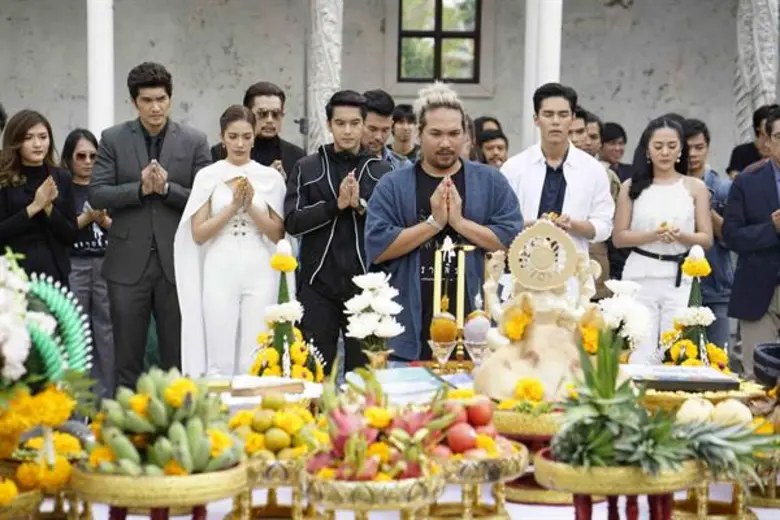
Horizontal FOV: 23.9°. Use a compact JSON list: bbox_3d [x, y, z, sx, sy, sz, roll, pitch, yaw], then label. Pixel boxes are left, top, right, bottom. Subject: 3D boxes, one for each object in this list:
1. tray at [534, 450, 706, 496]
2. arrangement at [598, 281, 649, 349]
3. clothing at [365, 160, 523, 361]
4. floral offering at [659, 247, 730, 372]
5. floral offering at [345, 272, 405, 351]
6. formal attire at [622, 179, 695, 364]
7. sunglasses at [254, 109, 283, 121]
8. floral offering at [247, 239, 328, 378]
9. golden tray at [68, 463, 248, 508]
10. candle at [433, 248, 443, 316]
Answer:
[{"bbox_3d":[0.513,0.463,4.100,0.385,0.060,0.385,0,5,0],"label":"tray"},{"bbox_3d":[0.653,0.152,5.150,0.150,0.195,0.150,0,5,0],"label":"arrangement"},{"bbox_3d":[0.196,0.057,6.750,0.580,0.830,0.400,0,5,0],"label":"clothing"},{"bbox_3d":[0.860,0.143,5.200,0.205,0.370,0.200,0,5,0],"label":"floral offering"},{"bbox_3d":[-0.044,0.145,5.200,0.175,0.220,0.170,0,5,0],"label":"floral offering"},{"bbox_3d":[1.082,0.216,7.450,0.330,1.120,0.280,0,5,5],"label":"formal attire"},{"bbox_3d":[-0.566,-0.683,8.650,0.145,0.050,0.140,-2,5,-20],"label":"sunglasses"},{"bbox_3d":[-0.287,0.144,5.150,0.220,0.390,0.210,0,5,0],"label":"floral offering"},{"bbox_3d":[-0.500,0.470,3.980,0.390,0.065,0.390,0,5,0],"label":"golden tray"},{"bbox_3d":[0.134,0.069,5.200,0.022,0.205,0.022,0,5,0],"label":"candle"}]

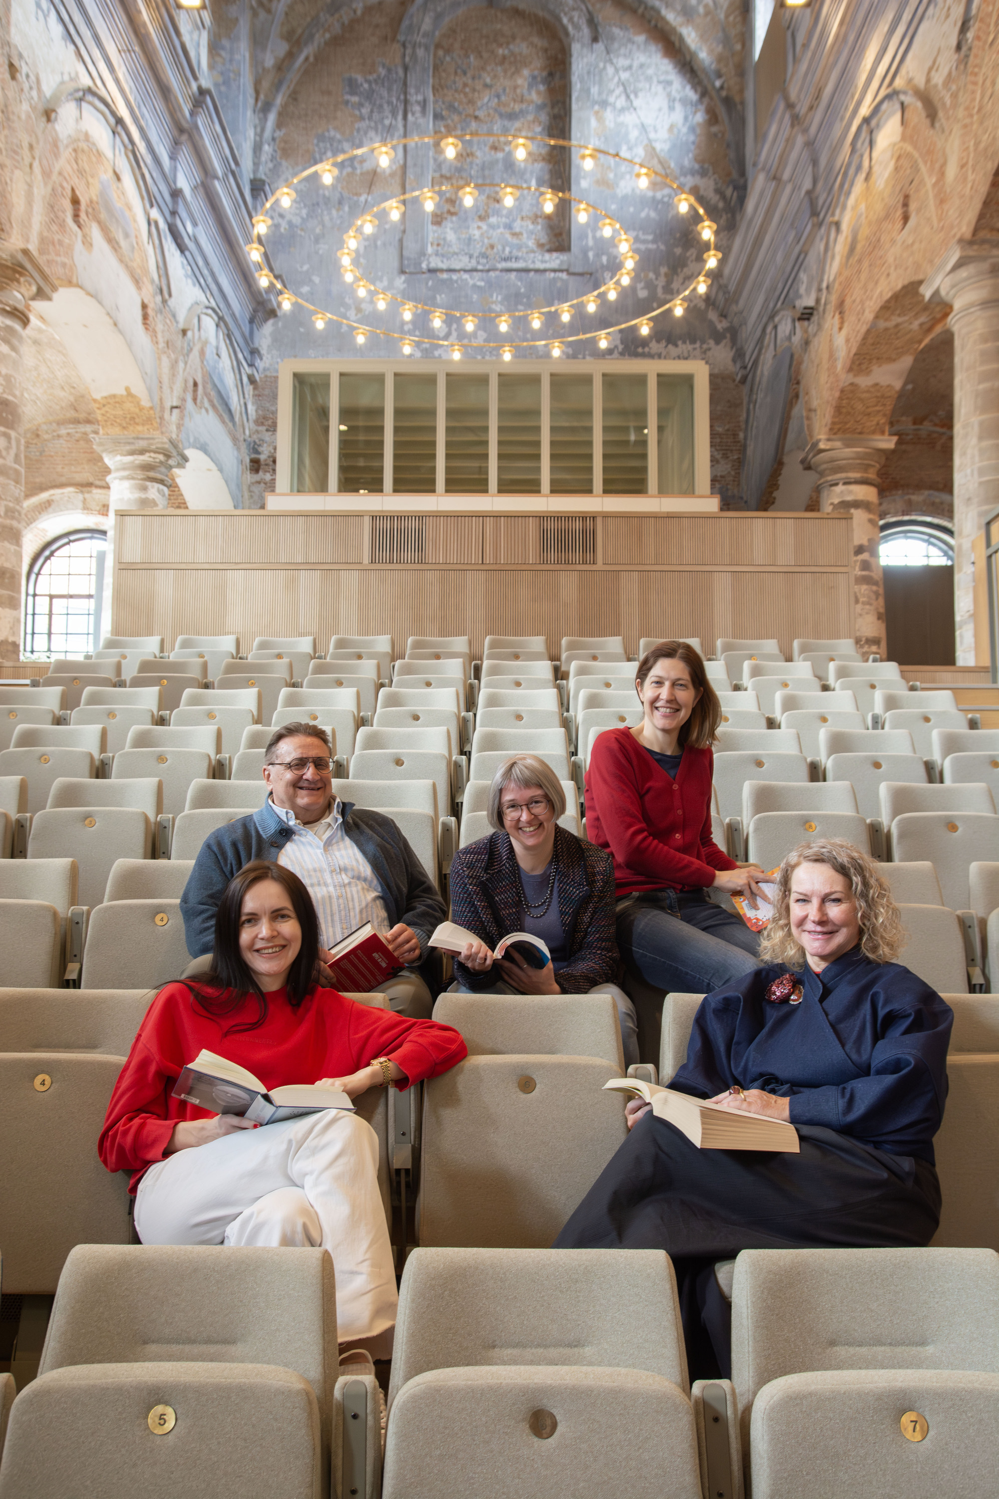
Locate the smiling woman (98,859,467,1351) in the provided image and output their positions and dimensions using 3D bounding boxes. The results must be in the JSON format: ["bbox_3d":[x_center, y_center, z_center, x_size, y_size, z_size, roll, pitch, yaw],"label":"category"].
[{"bbox_3d":[-0.415,0.791,2.495,0.720,1.180,0.860,1,-6,-9],"label":"smiling woman"}]

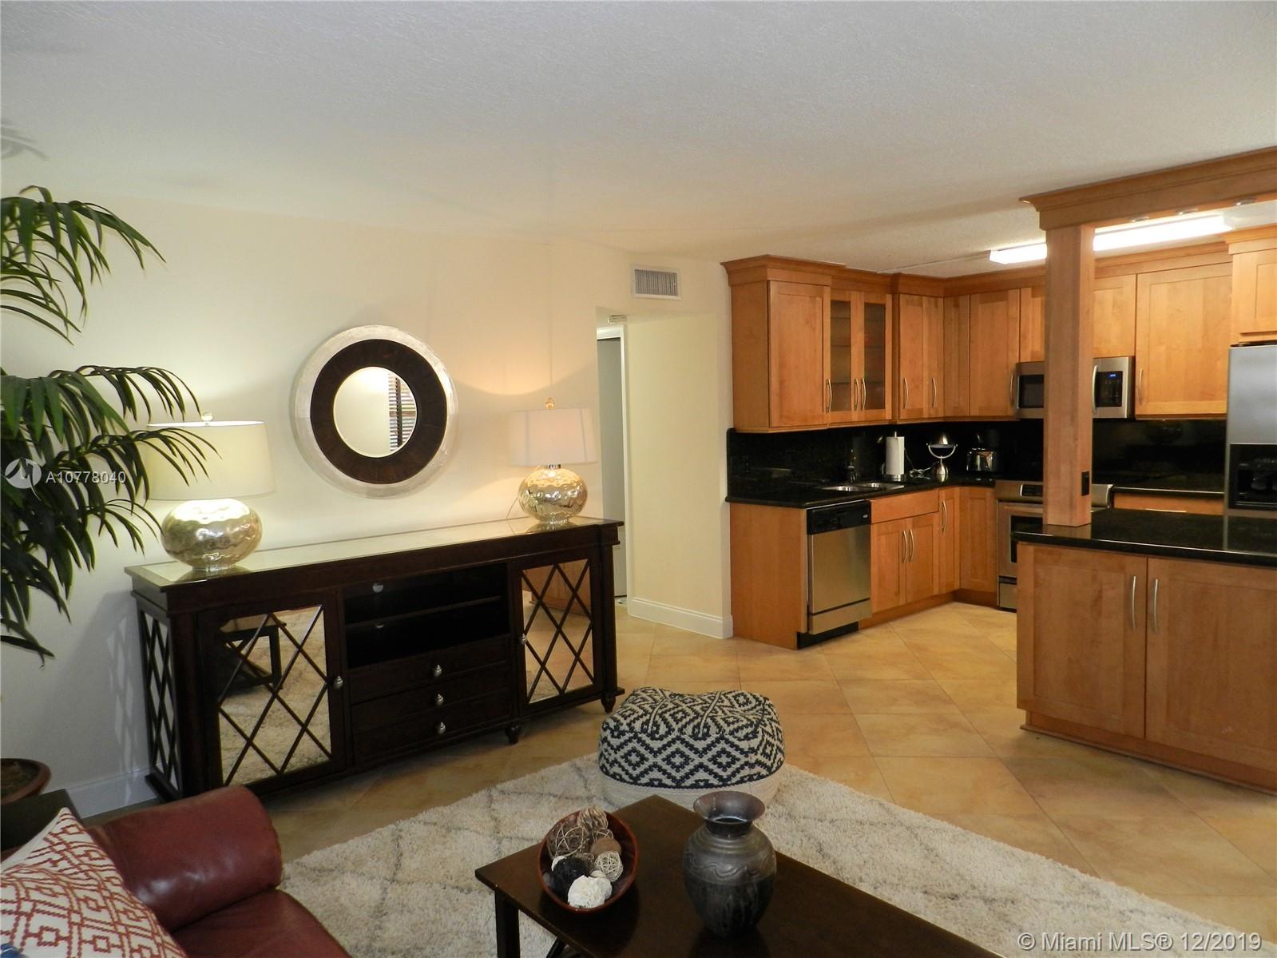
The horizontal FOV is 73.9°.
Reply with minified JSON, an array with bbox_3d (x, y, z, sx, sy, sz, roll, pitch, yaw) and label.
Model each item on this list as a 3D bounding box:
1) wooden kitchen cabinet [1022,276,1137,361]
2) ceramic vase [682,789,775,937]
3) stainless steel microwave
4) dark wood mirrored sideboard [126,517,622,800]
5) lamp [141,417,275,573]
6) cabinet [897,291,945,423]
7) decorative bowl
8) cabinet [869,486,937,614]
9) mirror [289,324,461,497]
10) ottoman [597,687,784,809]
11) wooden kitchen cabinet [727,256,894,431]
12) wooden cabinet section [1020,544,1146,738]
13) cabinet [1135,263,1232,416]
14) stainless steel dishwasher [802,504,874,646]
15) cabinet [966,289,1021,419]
[{"bbox_3d":[3.092,-1.083,5.867,0.330,0.516,0.767,-6,6,-39],"label":"wooden kitchen cabinet"},{"bbox_3d":[0.193,0.810,1.784,0.195,0.248,0.195,-2,5,0],"label":"ceramic vase"},{"bbox_3d":[3.072,-0.622,5.878,0.420,0.390,0.755,-6,6,-39],"label":"stainless steel microwave"},{"bbox_3d":[-1.006,0.755,3.761,2.030,0.960,0.550,-6,6,-41],"label":"dark wood mirrored sideboard"},{"bbox_3d":[-1.617,0.042,3.189,0.440,0.590,0.440,-5,6,-39],"label":"lamp"},{"bbox_3d":[2.014,-0.892,6.425,0.600,0.935,0.340,-5,6,-39],"label":"cabinet"},{"bbox_3d":[-0.111,0.863,1.902,0.225,0.105,0.352,-2,5,-2],"label":"decorative bowl"},{"bbox_3d":[1.636,0.467,6.008,0.796,0.755,0.610,-6,6,-39],"label":"cabinet"},{"bbox_3d":[-1.206,-0.311,3.940,0.780,0.790,0.060,-6,6,-39],"label":"mirror"},{"bbox_3d":[0.238,1.041,3.359,0.630,0.340,0.510,-1,5,14],"label":"ottoman"},{"bbox_3d":[1.206,-0.875,5.742,1.360,1.080,0.370,-5,6,-39],"label":"wooden kitchen cabinet"},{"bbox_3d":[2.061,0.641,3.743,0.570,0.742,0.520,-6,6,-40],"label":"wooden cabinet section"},{"bbox_3d":[3.531,-0.848,5.362,0.330,0.925,0.590,-6,6,-39],"label":"cabinet"},{"bbox_3d":[1.101,0.593,5.562,0.610,0.870,0.600,-5,6,-39],"label":"stainless steel dishwasher"},{"bbox_3d":[2.711,-0.911,6.281,0.335,0.915,0.385,-5,6,-39],"label":"cabinet"}]

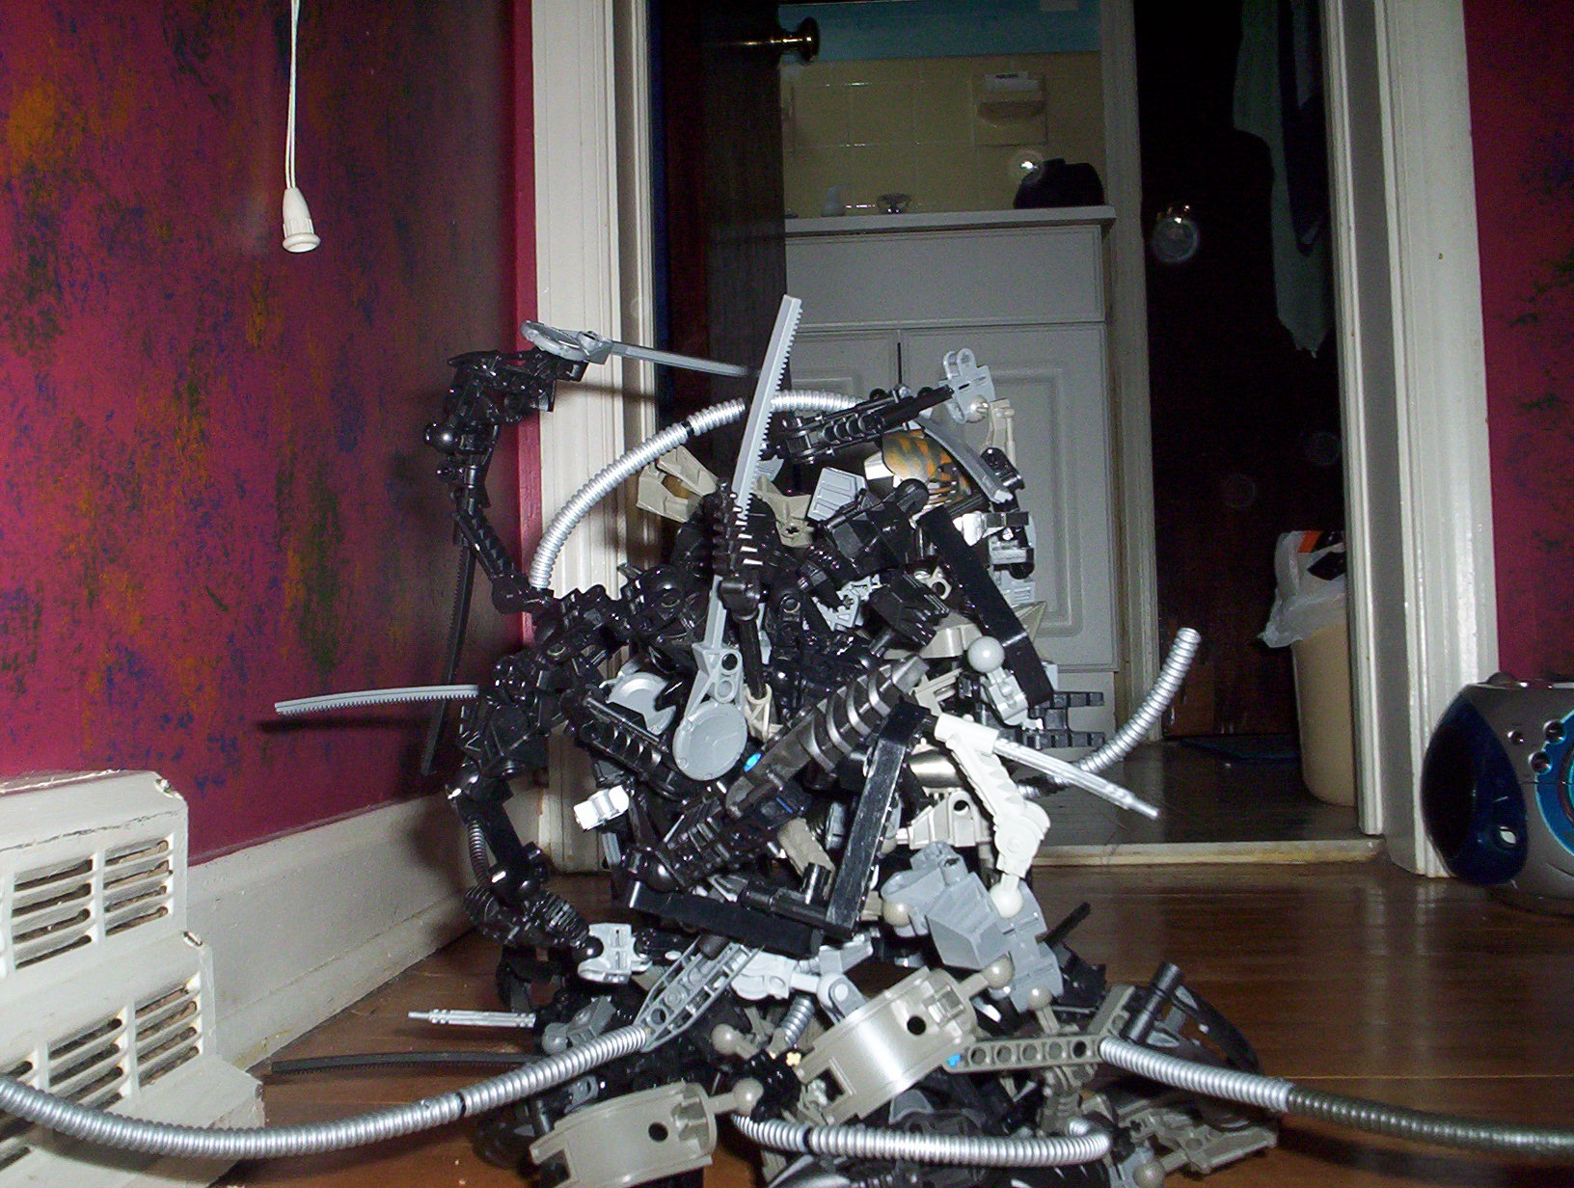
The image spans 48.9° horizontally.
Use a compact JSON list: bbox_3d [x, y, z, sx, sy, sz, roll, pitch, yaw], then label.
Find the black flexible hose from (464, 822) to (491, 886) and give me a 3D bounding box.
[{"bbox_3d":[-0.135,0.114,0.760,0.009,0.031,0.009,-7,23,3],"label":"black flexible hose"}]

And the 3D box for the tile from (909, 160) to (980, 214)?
[{"bbox_3d":[0.278,-0.731,3.025,0.107,0.107,0.009,-2,-2,4],"label":"tile"}]

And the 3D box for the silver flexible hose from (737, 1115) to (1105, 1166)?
[{"bbox_3d":[0.034,0.137,0.441,0.093,0.010,0.034,-1,-2,0],"label":"silver flexible hose"}]

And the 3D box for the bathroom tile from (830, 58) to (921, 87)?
[{"bbox_3d":[0.156,-0.915,3.039,0.153,0.047,0.010,-2,-2,4],"label":"bathroom tile"}]

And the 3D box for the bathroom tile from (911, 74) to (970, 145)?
[{"bbox_3d":[0.274,-0.842,3.029,0.107,0.107,0.009,-2,-2,4],"label":"bathroom tile"}]

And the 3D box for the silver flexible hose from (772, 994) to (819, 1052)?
[{"bbox_3d":[0.003,0.138,0.557,0.007,0.021,0.007,22,12,-4],"label":"silver flexible hose"}]

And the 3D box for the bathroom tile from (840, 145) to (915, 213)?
[{"bbox_3d":[0.170,-0.732,3.032,0.107,0.107,0.009,-2,-2,4],"label":"bathroom tile"}]

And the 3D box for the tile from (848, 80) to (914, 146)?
[{"bbox_3d":[0.168,-0.841,3.035,0.107,0.107,0.009,-2,-2,4],"label":"tile"}]

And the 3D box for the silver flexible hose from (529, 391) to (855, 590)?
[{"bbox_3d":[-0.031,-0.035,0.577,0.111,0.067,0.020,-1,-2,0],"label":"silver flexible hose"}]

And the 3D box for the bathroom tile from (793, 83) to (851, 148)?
[{"bbox_3d":[0.063,-0.840,3.042,0.107,0.107,0.009,-2,-2,4],"label":"bathroom tile"}]

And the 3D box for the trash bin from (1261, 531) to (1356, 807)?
[{"bbox_3d":[0.653,0.081,1.940,0.220,0.290,0.220,-1,-2,0],"label":"trash bin"}]

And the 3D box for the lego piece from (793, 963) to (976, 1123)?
[{"bbox_3d":[0.028,0.122,0.468,0.047,0.024,0.020,-34,-6,-3],"label":"lego piece"}]

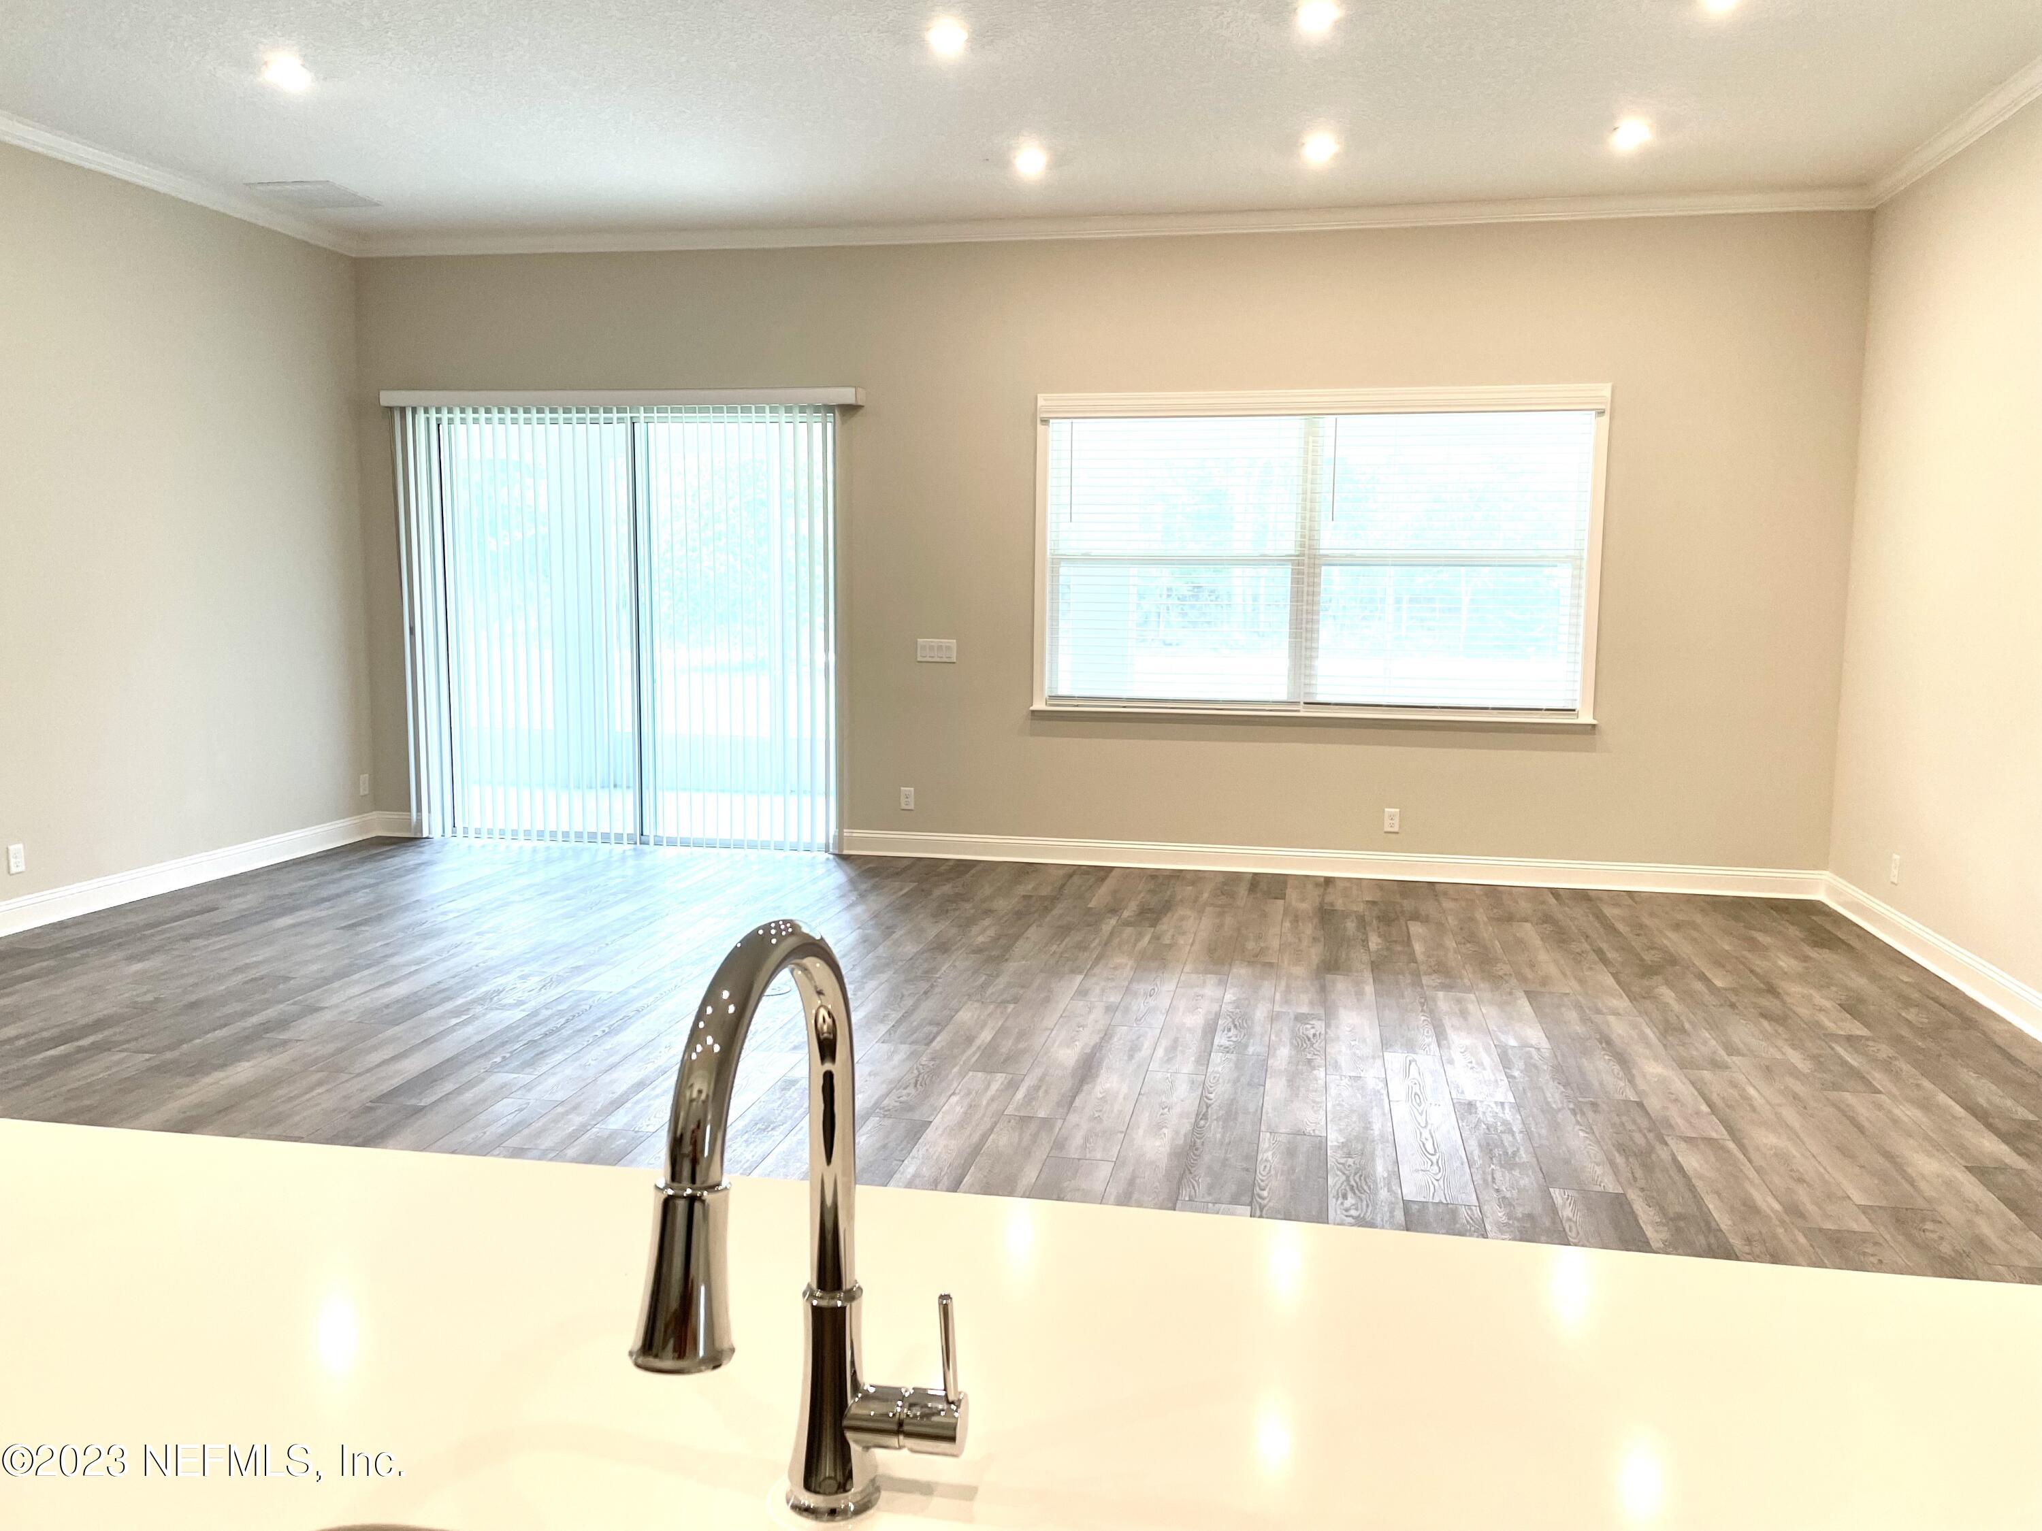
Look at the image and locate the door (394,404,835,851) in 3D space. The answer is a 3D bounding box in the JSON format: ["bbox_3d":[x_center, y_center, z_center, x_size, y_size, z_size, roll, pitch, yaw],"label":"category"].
[{"bbox_3d":[-2.190,-0.730,8.241,2.491,2.350,0.100,2,7,11],"label":"door"}]

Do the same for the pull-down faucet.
[{"bbox_3d":[-0.111,0.274,0.819,0.114,0.383,0.256,2,7,15],"label":"pull-down faucet"}]

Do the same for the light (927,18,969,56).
[{"bbox_3d":[-0.247,-2.429,5.116,0.155,0.030,0.155,2,7,11],"label":"light"}]

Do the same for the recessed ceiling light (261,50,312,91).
[{"bbox_3d":[-2.647,-2.500,5.526,0.155,0.030,0.155,2,7,11],"label":"recessed ceiling light"}]

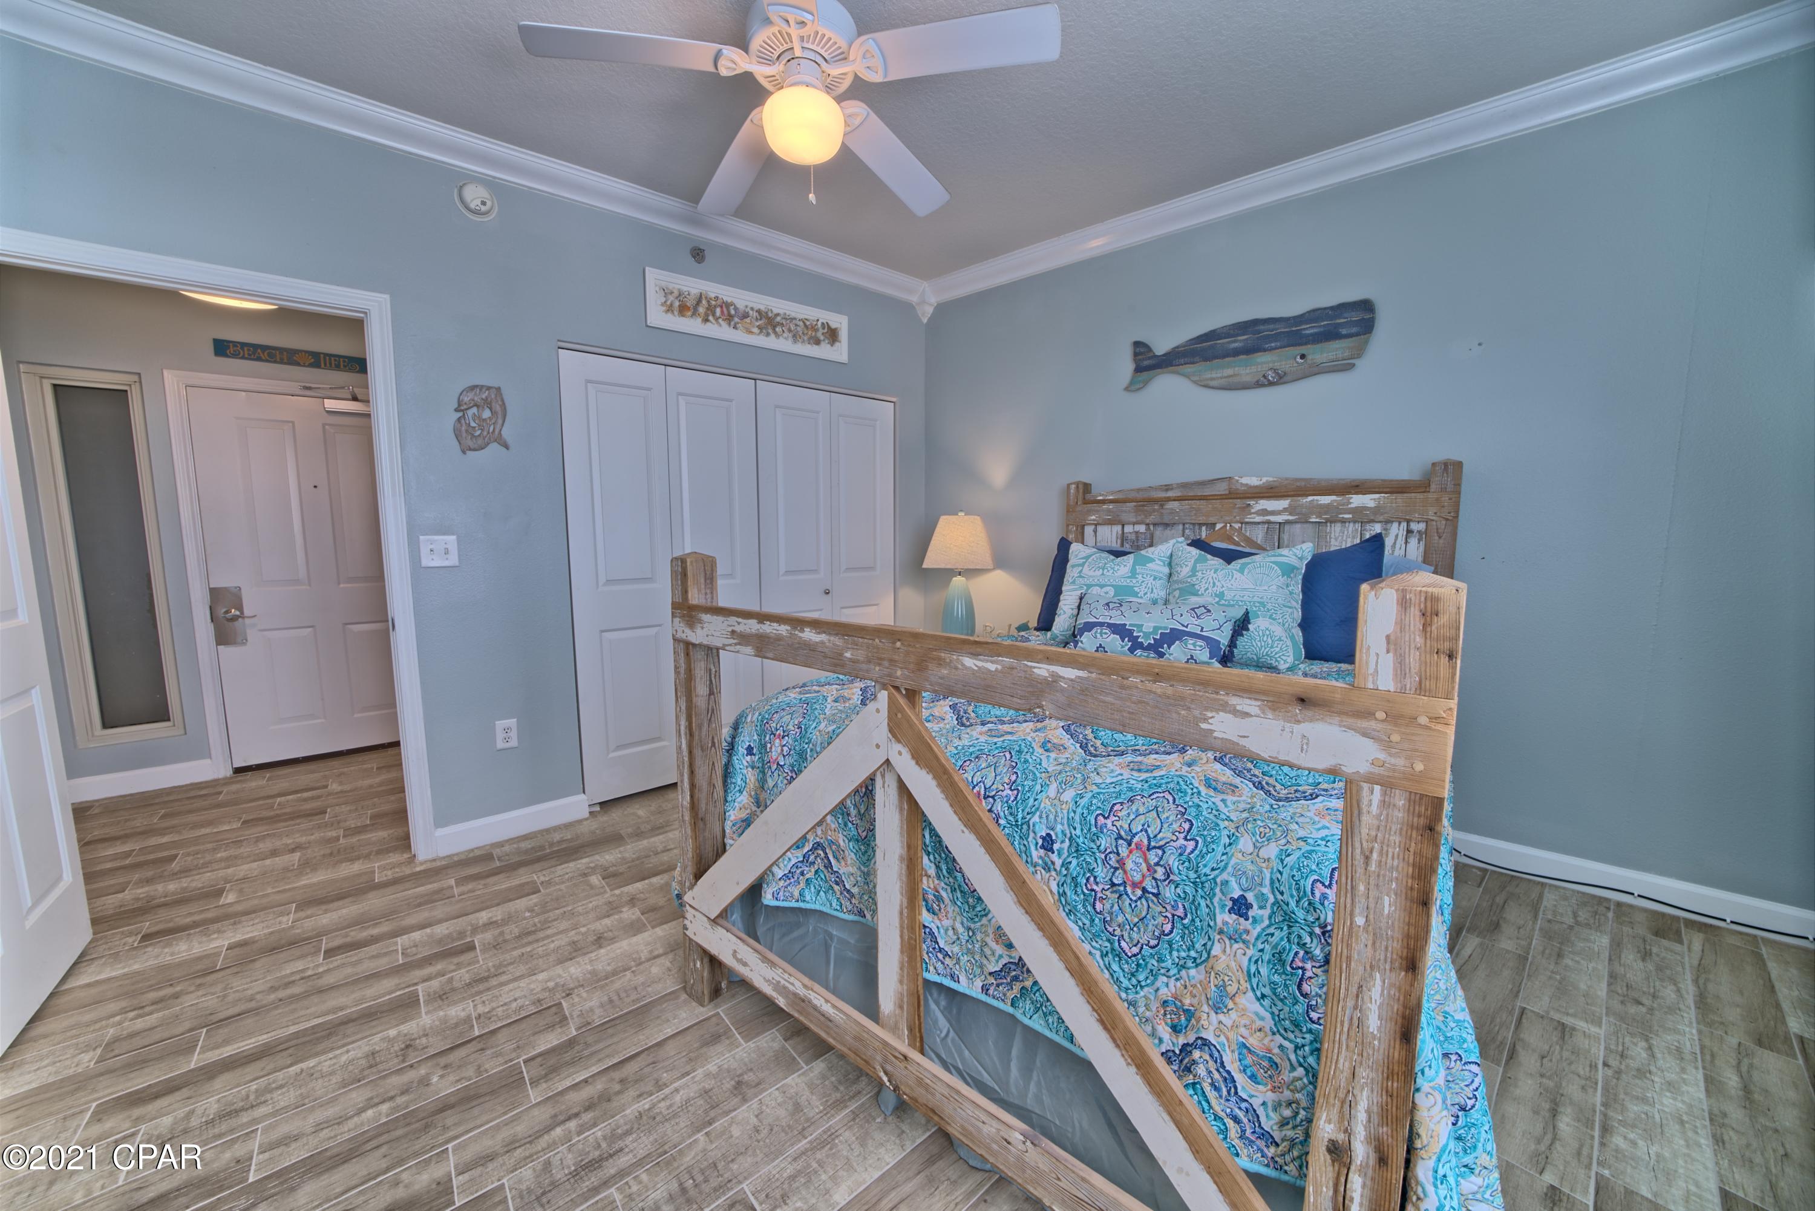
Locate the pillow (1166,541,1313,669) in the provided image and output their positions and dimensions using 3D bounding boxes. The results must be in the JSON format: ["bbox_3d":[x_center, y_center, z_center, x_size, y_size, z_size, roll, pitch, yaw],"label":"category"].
[{"bbox_3d":[1.282,-0.015,2.366,0.470,0.460,0.150,5,-10,37],"label":"pillow"}]

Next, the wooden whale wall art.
[{"bbox_3d":[1.477,-1.118,2.716,0.983,0.299,0.025,5,7,37],"label":"wooden whale wall art"}]

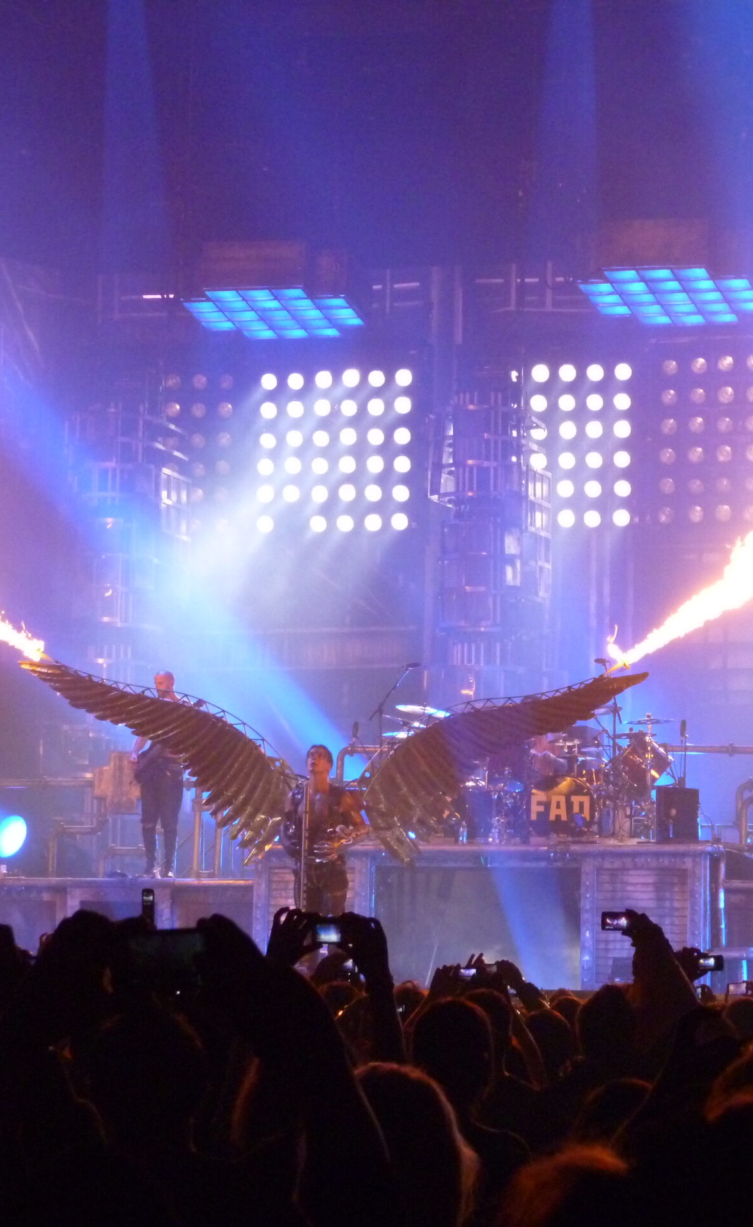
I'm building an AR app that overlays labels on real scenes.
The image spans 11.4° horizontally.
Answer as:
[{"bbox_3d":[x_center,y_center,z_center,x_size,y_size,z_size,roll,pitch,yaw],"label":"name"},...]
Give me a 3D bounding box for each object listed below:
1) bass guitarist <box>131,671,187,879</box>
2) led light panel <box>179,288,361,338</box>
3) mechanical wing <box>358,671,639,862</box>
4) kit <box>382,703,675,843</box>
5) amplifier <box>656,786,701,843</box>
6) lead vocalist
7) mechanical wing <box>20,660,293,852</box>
[{"bbox_3d":[-2.057,1.525,35.800,0.560,1.940,0.460,0,-6,16],"label":"bass guitarist"},{"bbox_3d":[-0.980,-2.872,36.000,1.680,0.200,1.300,-1,-17,21],"label":"led light panel"},{"bbox_3d":[0.989,1.188,29.400,2.200,1.450,0.550,0,-6,13],"label":"mechanical wing"},{"bbox_3d":[1.413,1.459,34.400,2.350,1.270,1.750,-1,-6,18],"label":"kit"},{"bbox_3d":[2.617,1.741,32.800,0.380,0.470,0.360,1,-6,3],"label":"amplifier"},{"bbox_3d":[-0.412,1.923,29.400,0.660,1.830,0.500,0,-6,14],"label":"lead vocalist"},{"bbox_3d":[-1.666,1.099,28.900,2.100,1.500,0.500,-1,-6,18],"label":"mechanical wing"}]

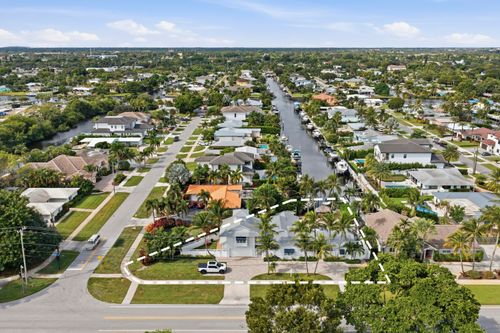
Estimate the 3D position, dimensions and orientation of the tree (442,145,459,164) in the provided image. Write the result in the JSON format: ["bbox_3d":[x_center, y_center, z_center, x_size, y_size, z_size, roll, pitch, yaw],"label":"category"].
[{"bbox_3d":[79.520,-4.826,153.970,6.540,7.590,6.540,0,17,0],"label":"tree"}]

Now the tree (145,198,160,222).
[{"bbox_3d":[-25.665,11.546,102.317,4.210,6.700,4.210,0,17,0],"label":"tree"}]

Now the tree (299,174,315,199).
[{"bbox_3d":[16.990,6.180,116.590,4.620,7.660,4.620,0,17,1],"label":"tree"}]

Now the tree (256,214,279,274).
[{"bbox_3d":[3.700,15.318,75.746,4.600,12.800,4.600,0,17,1],"label":"tree"}]

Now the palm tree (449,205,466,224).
[{"bbox_3d":[54.265,12.506,101.652,4.450,5.260,4.450,0,17,0],"label":"palm tree"}]

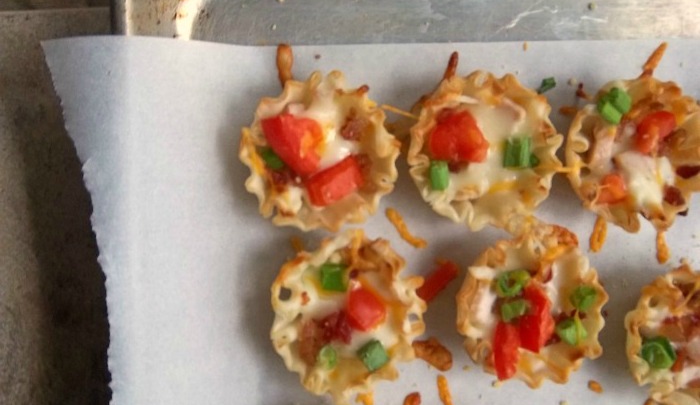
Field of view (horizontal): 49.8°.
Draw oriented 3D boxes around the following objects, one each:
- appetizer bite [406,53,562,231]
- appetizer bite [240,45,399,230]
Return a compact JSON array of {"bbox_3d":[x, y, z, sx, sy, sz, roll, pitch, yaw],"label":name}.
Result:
[{"bbox_3d":[0.040,-0.017,0.236,0.046,0.024,0.049,0,92,0],"label":"appetizer bite"},{"bbox_3d":[-0.009,-0.017,0.236,0.047,0.024,0.049,0,92,0],"label":"appetizer bite"}]

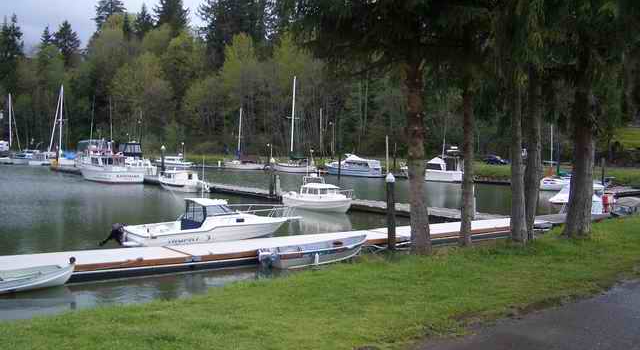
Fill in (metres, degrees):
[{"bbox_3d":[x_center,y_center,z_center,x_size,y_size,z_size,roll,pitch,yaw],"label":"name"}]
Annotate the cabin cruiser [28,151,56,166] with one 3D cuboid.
[{"bbox_3d":[-48.461,-2.796,113.007,6.800,2.500,2.600,2,4,40],"label":"cabin cruiser"}]

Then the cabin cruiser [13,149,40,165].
[{"bbox_3d":[-64.300,-3.512,141.975,8.000,3.800,3.000,2,3,37],"label":"cabin cruiser"}]

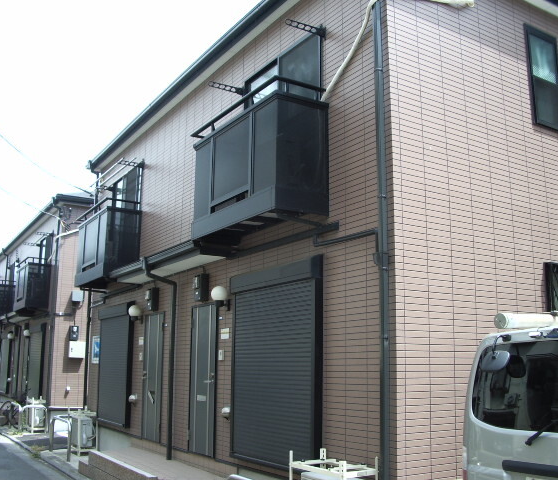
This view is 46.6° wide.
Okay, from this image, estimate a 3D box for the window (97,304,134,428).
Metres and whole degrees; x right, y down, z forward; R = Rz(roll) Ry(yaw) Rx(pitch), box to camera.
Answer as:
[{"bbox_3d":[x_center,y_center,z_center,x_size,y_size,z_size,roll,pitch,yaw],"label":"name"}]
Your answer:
[{"bbox_3d":[-2.974,2.205,11.575,0.149,2.122,1.701,7,-13,-31],"label":"window"}]

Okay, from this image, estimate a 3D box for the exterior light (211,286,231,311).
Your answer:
[{"bbox_3d":[-0.721,0.718,8.040,0.231,0.280,0.201,7,-13,-31],"label":"exterior light"}]

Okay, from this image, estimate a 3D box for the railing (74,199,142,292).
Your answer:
[{"bbox_3d":[-3.180,0.152,11.865,0.642,1.421,2.022,7,-13,-31],"label":"railing"}]

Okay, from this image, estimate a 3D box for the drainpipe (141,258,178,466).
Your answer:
[{"bbox_3d":[-1.718,1.669,9.127,0.556,2.865,0.089,7,-13,-31],"label":"drainpipe"}]

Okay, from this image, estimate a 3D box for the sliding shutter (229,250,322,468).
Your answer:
[{"bbox_3d":[-0.064,1.299,6.820,0.140,2.040,1.660,7,-13,-31],"label":"sliding shutter"}]

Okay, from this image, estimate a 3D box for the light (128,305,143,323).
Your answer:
[{"bbox_3d":[-2.364,1.219,10.668,0.231,0.280,0.201,7,-13,-31],"label":"light"}]

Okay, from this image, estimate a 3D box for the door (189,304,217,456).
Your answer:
[{"bbox_3d":[-1.016,1.828,8.494,0.086,1.962,0.776,7,-13,-31],"label":"door"}]

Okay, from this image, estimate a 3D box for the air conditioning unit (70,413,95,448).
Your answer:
[{"bbox_3d":[-3.761,3.651,12.356,0.254,0.526,0.720,7,-13,-31],"label":"air conditioning unit"}]

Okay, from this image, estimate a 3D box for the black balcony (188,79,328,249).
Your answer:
[{"bbox_3d":[-0.280,-0.747,7.221,0.649,1.421,1.966,7,-13,-31],"label":"black balcony"}]

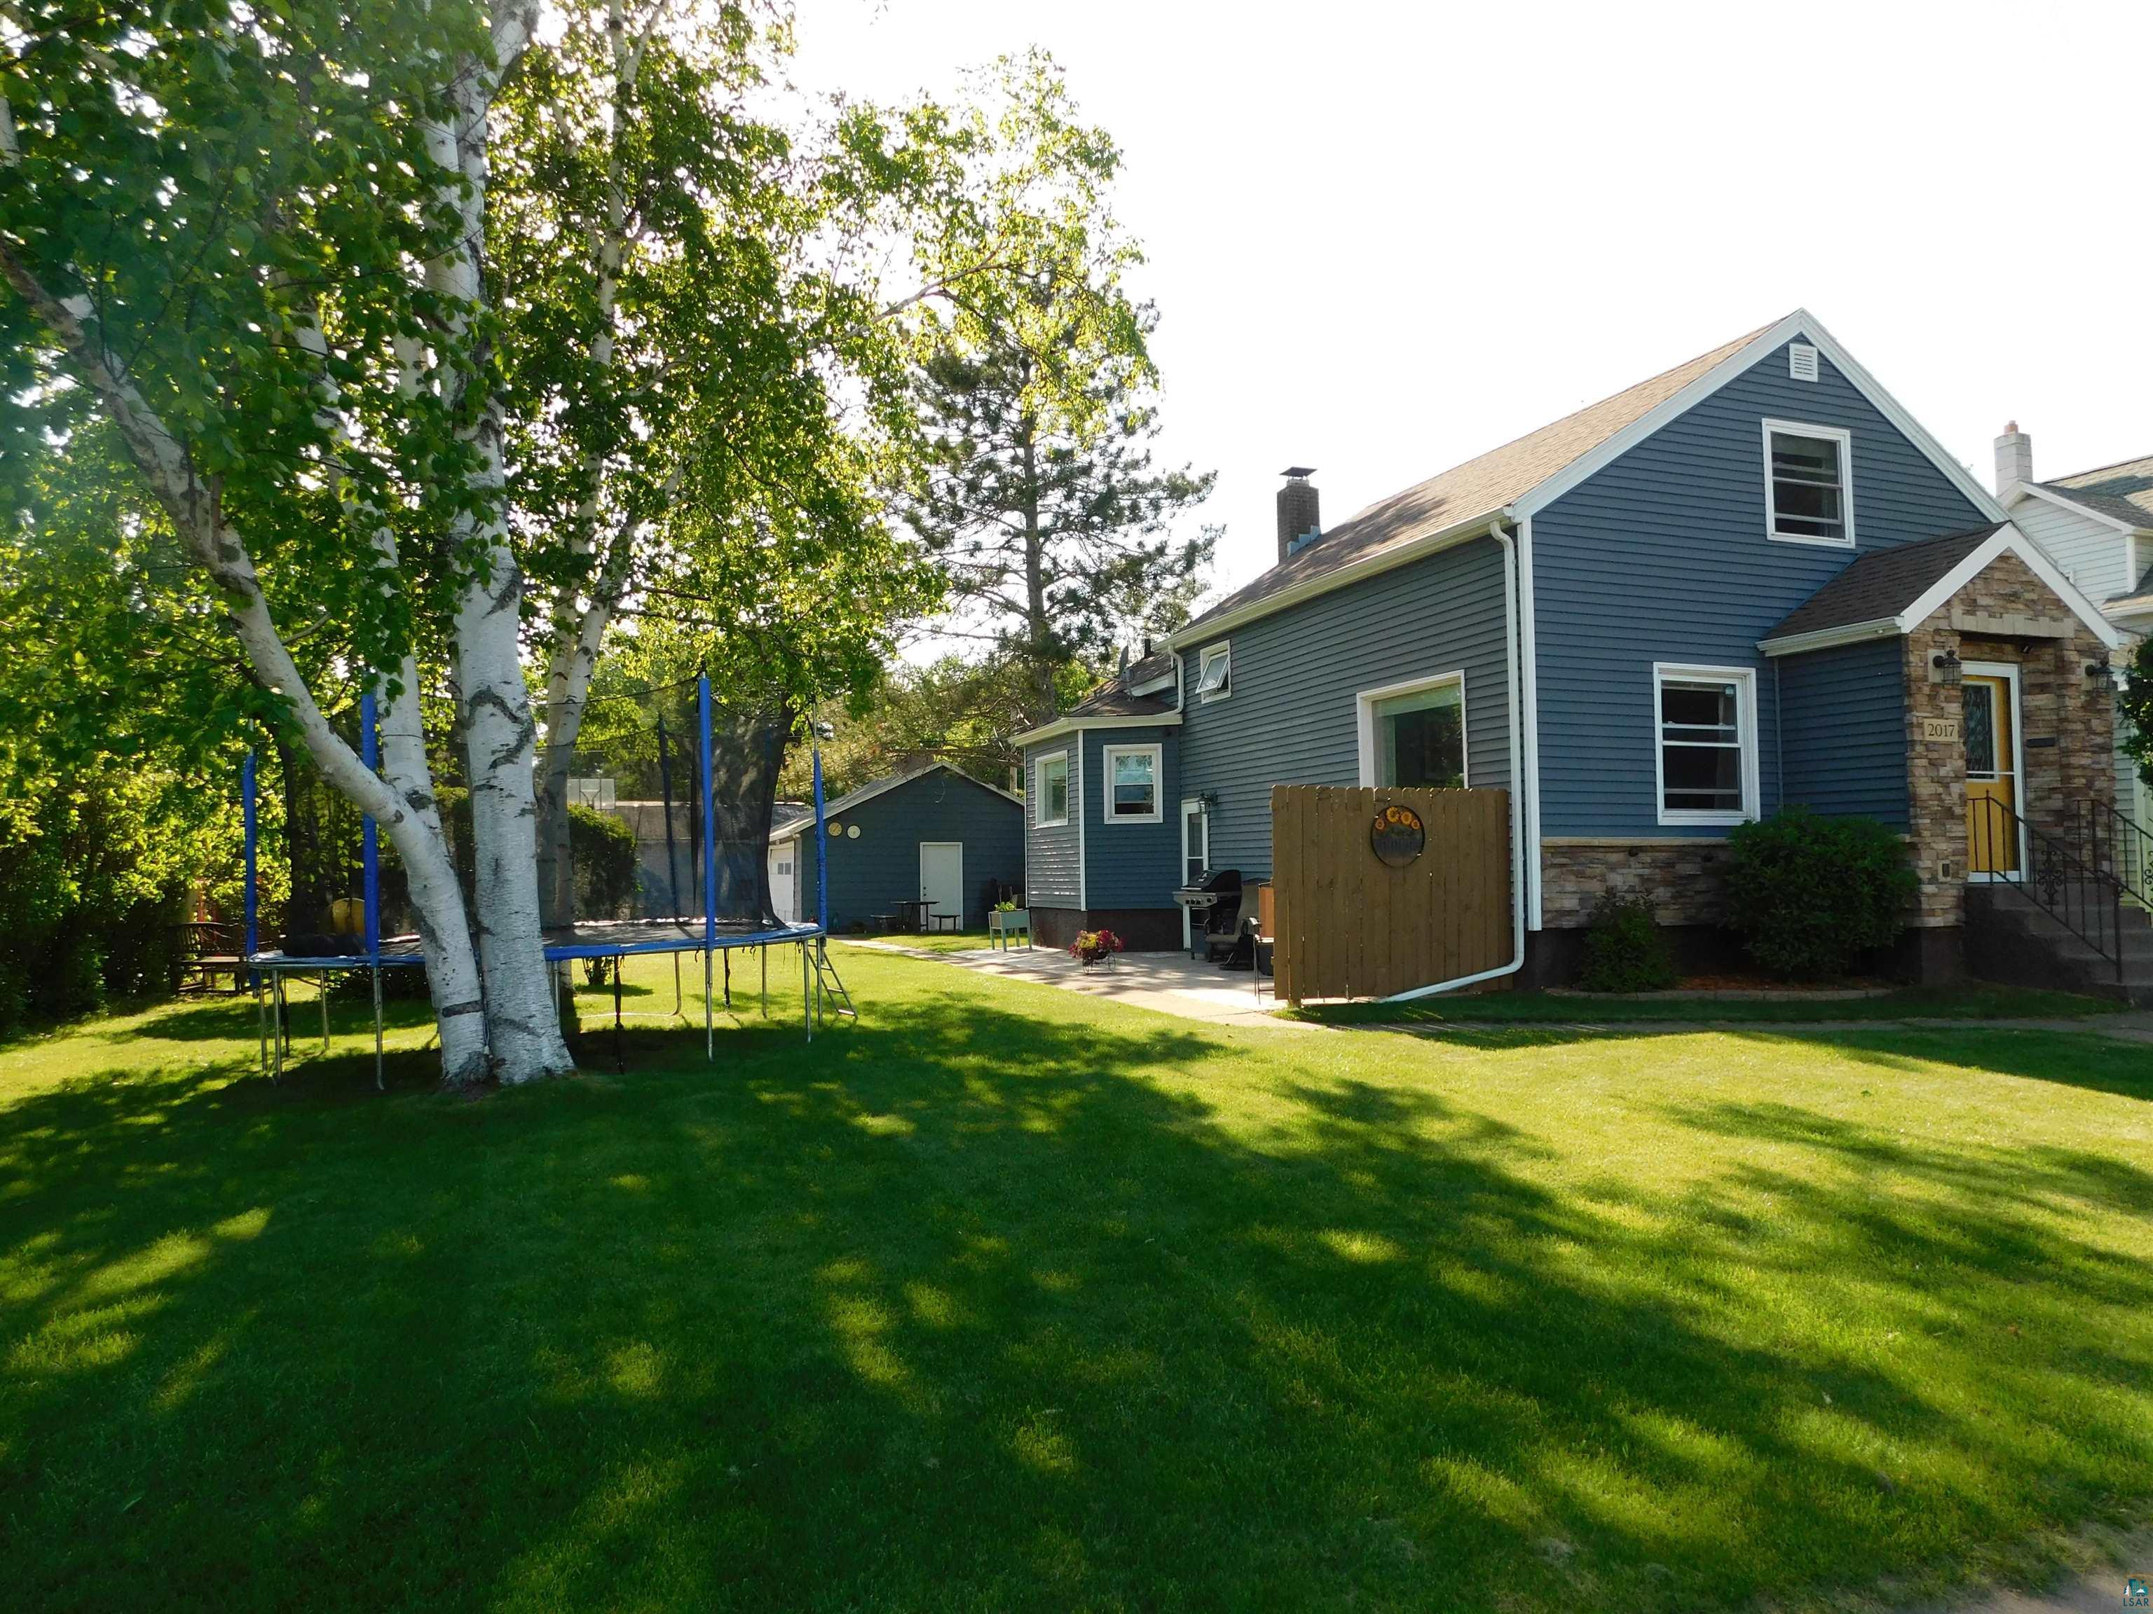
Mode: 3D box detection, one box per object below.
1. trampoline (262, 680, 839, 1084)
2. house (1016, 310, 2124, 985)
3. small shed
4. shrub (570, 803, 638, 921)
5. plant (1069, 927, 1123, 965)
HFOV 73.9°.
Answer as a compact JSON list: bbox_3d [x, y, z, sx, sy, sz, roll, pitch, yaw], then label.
[{"bbox_3d":[-4.346,0.542,11.929,4.550,2.800,4.500,0,-2,-20],"label":"trampoline"},{"bbox_3d":[5.091,-1.425,17.706,8.650,6.580,11.500,1,-3,-21],"label":"house"},{"bbox_3d":[-4.240,1.071,36.598,7.300,3.950,7.000,1,-3,-21],"label":"small shed"},{"bbox_3d":[-5.787,1.048,17.300,1.150,2.150,1.150,1,-3,-18],"label":"shrub"},{"bbox_3d":[0.212,1.490,15.000,0.570,0.460,0.550,0,-3,1],"label":"plant"}]

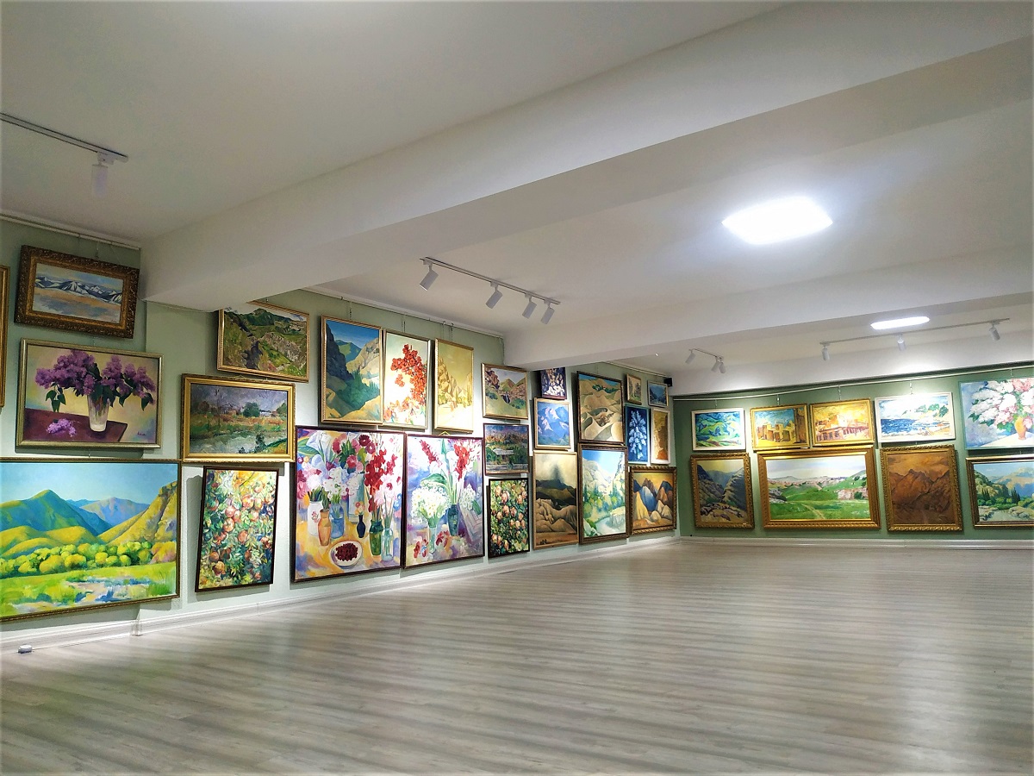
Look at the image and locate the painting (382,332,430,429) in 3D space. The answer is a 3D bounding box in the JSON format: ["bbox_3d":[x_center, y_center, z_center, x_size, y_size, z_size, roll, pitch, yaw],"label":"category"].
[{"bbox_3d":[-1.135,-0.074,7.361,0.040,0.964,0.634,-6,-9,37],"label":"painting"}]

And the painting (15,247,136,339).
[{"bbox_3d":[-3.275,-0.695,5.357,0.070,0.552,0.797,-1,-6,38],"label":"painting"}]

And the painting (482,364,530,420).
[{"bbox_3d":[-0.159,0.070,9.343,0.050,0.666,0.942,-7,-9,37],"label":"painting"}]

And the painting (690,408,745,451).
[{"bbox_3d":[3.284,0.689,11.689,0.870,0.656,0.040,-8,-9,37],"label":"painting"}]

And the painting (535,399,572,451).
[{"bbox_3d":[0.496,0.516,10.117,0.050,0.672,0.858,-7,-9,37],"label":"painting"}]

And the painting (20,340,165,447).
[{"bbox_3d":[-2.932,0.063,4.992,0.045,0.703,0.900,-6,-9,37],"label":"painting"}]

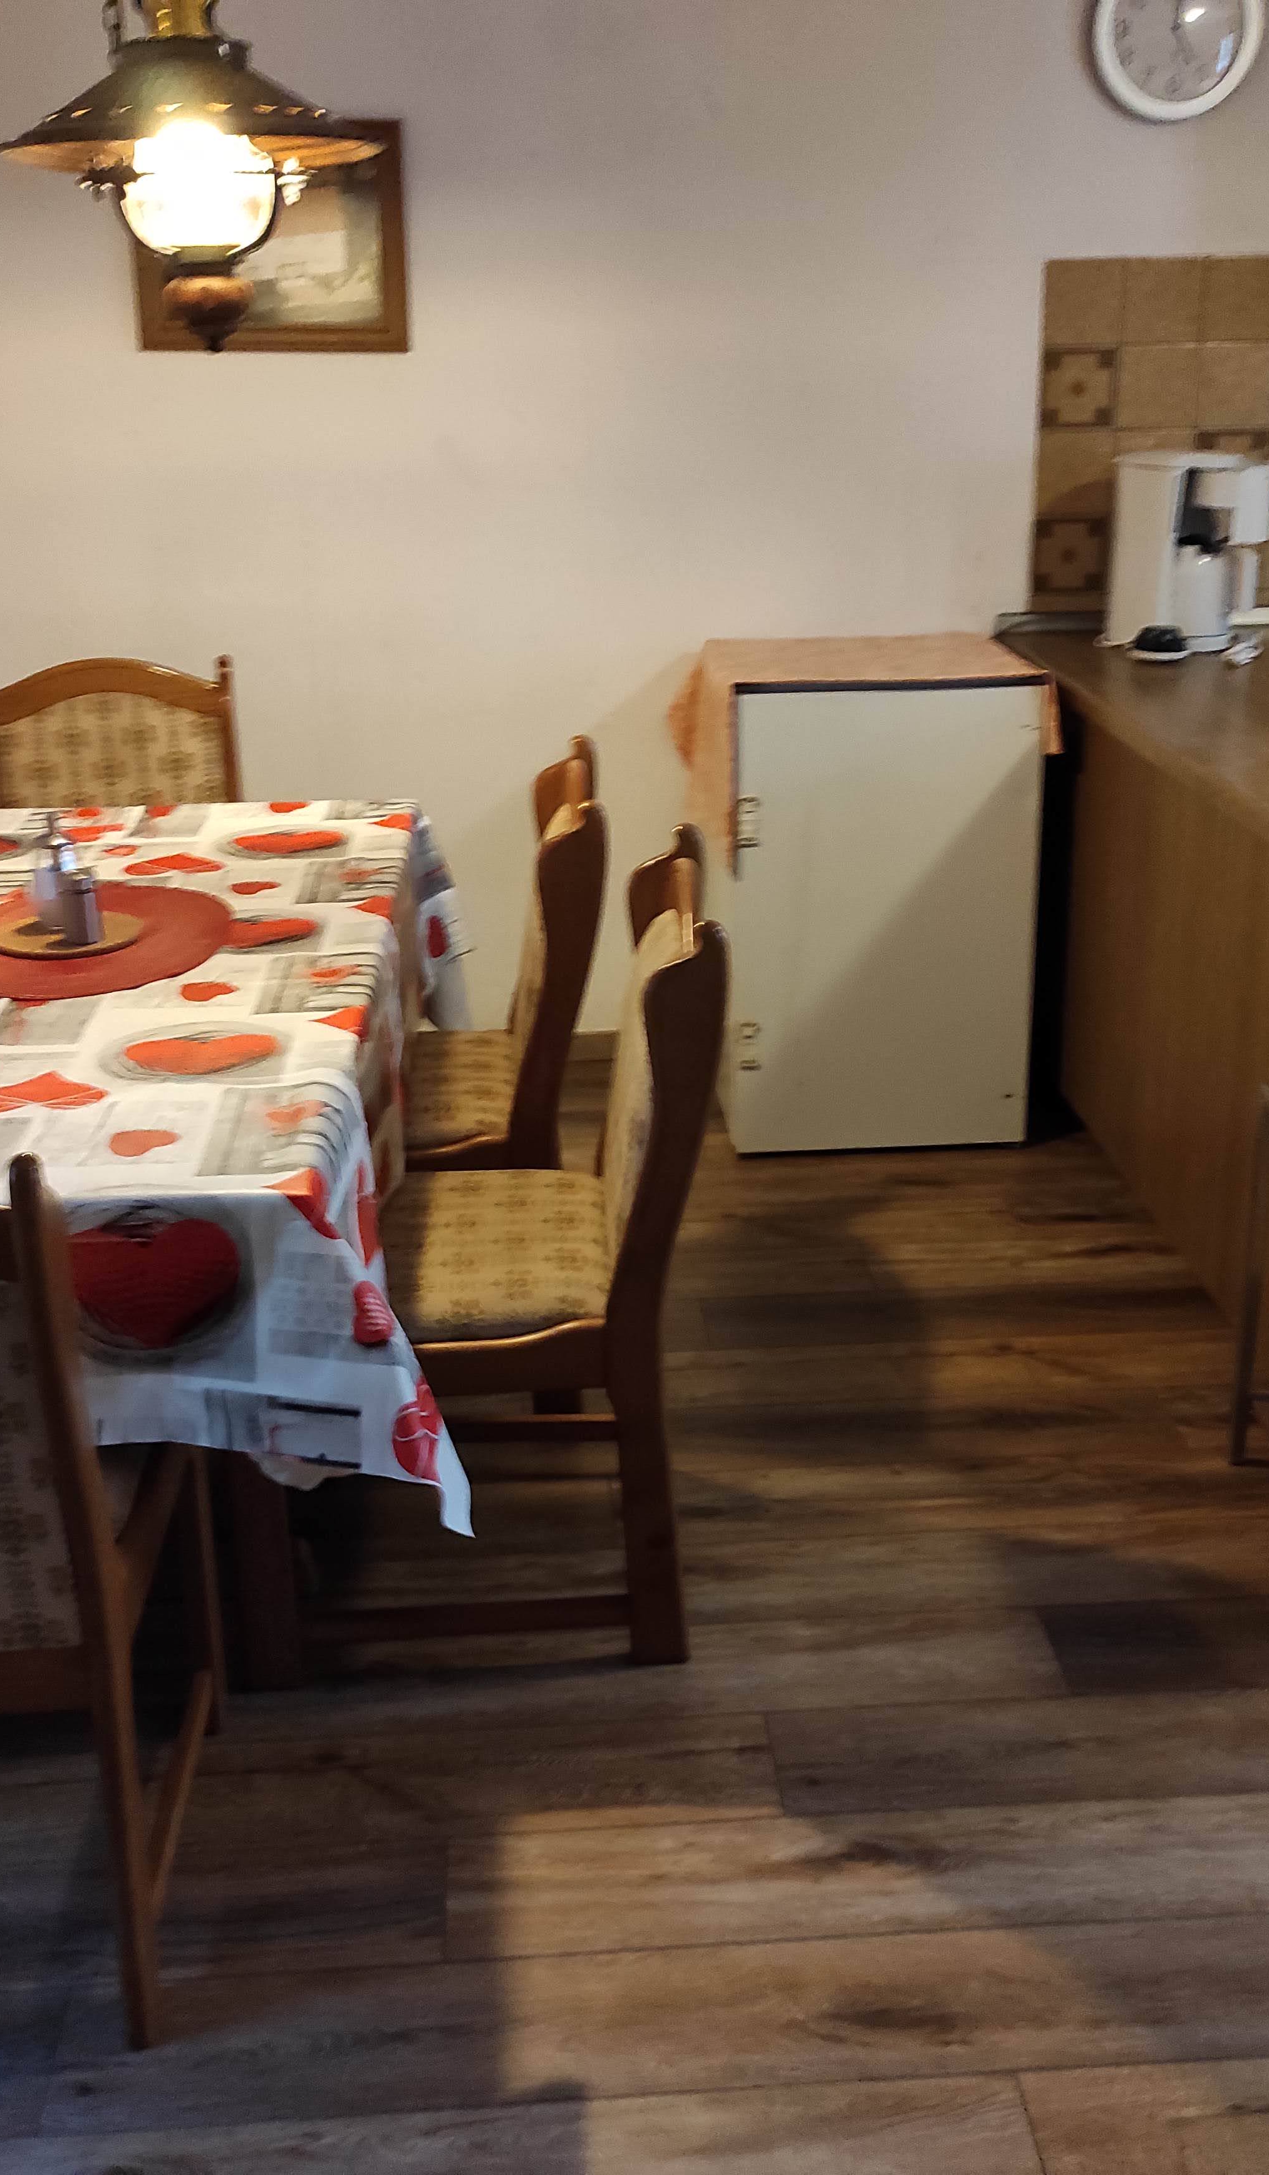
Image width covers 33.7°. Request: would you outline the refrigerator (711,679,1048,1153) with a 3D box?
[{"bbox_3d":[0.463,-0.400,4.214,0.570,0.910,0.540,-2,21,-2],"label":"refrigerator"}]

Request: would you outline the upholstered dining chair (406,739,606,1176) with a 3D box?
[{"bbox_3d":[-0.317,-0.019,2.974,0.560,0.875,0.490,-3,20,-3],"label":"upholstered dining chair"}]

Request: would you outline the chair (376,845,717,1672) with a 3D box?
[{"bbox_3d":[-0.190,0.198,2.630,0.580,0.953,0.460,-2,21,-2],"label":"chair"}]

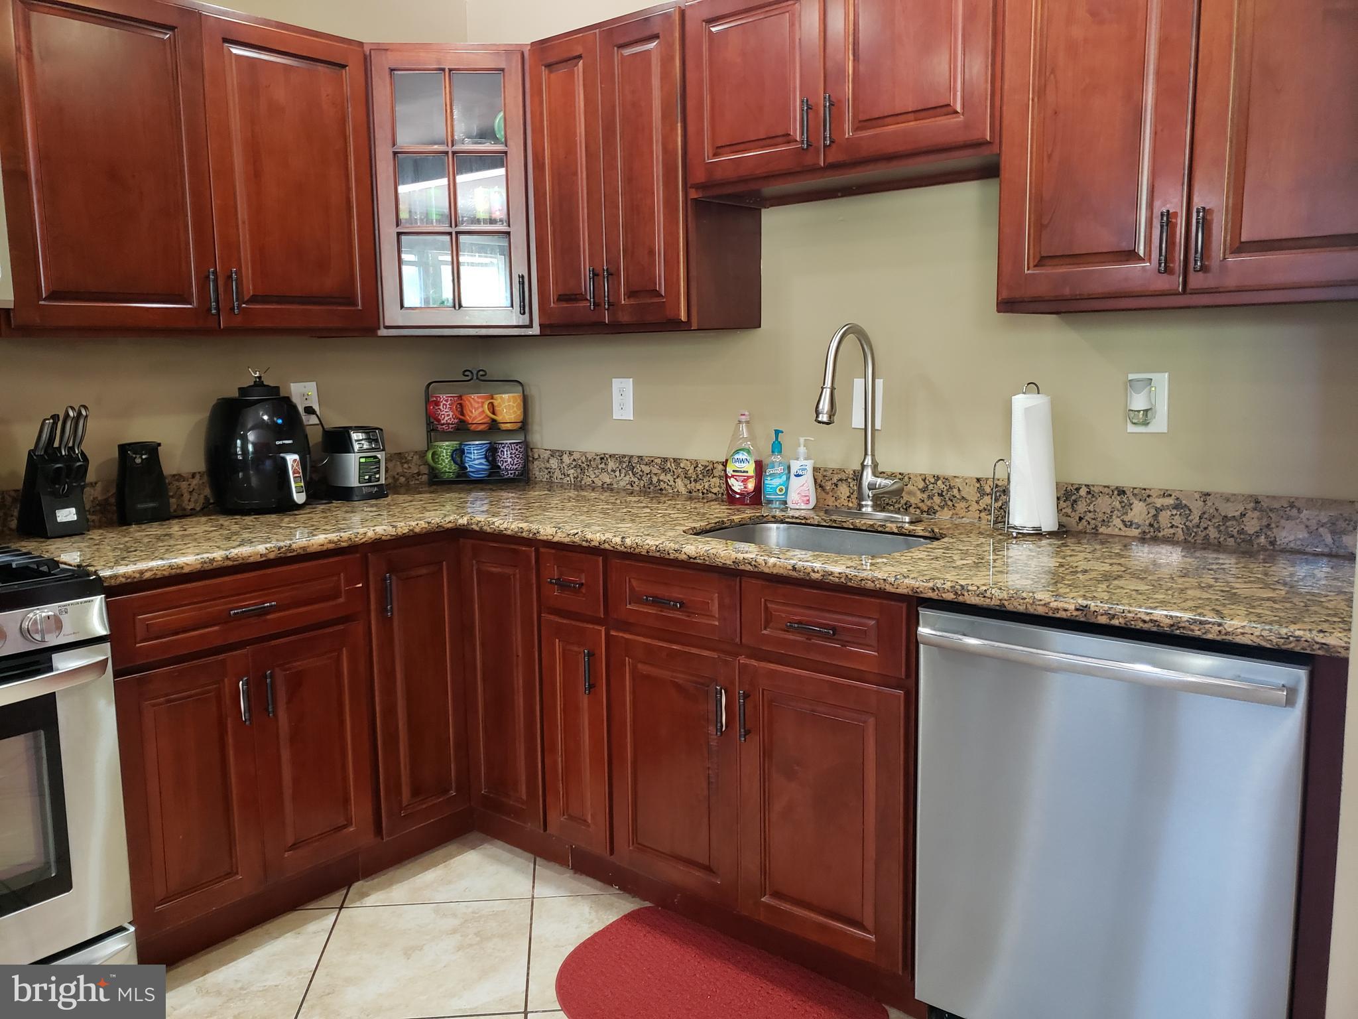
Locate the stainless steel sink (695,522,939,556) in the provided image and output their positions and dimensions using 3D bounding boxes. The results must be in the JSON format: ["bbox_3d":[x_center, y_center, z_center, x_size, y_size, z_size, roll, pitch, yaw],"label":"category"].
[{"bbox_3d":[0.269,0.153,2.253,0.555,0.200,0.365,6,10,39],"label":"stainless steel sink"}]

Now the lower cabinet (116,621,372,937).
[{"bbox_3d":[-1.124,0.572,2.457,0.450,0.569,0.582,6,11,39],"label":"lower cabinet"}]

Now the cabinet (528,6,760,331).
[{"bbox_3d":[-0.092,-0.850,2.700,0.535,0.755,0.326,6,10,39],"label":"cabinet"}]

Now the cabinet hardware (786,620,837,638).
[{"bbox_3d":[0.244,0.222,1.897,0.108,0.014,0.032,6,10,39],"label":"cabinet hardware"}]

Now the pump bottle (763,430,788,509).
[{"bbox_3d":[0.255,-0.108,2.666,0.070,0.205,0.050,-2,8,-6],"label":"pump bottle"}]

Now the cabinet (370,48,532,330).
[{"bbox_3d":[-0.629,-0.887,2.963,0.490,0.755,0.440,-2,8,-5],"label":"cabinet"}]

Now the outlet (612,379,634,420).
[{"bbox_3d":[-0.170,-0.333,3.076,0.082,0.126,0.012,6,11,39],"label":"outlet"}]

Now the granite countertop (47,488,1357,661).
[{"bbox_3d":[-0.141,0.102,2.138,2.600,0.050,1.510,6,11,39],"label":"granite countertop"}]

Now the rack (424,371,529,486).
[{"bbox_3d":[-0.640,-0.257,3.238,0.300,0.355,0.130,-1,8,1],"label":"rack"}]

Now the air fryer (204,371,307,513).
[{"bbox_3d":[-1.123,-0.178,2.696,0.300,0.387,0.262,5,10,33],"label":"air fryer"}]

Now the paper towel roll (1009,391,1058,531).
[{"bbox_3d":[0.762,-0.107,2.204,0.100,0.280,0.100,-1,8,0],"label":"paper towel roll"}]

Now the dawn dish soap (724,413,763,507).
[{"bbox_3d":[0.181,-0.138,2.723,0.100,0.250,0.062,1,8,12],"label":"dawn dish soap"}]

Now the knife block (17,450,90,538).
[{"bbox_3d":[-1.465,-0.043,2.393,0.148,0.195,0.088,6,10,39],"label":"knife block"}]

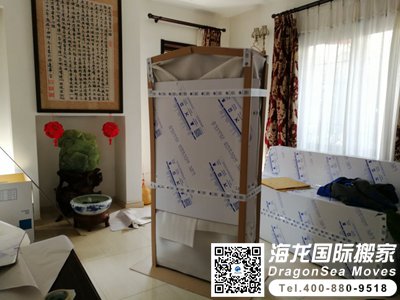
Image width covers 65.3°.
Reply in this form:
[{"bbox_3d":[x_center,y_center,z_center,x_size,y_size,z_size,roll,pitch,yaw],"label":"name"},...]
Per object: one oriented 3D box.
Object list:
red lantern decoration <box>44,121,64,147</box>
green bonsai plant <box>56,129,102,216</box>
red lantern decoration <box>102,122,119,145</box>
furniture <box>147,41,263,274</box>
[{"bbox_3d":[-1.740,-0.197,3.730,0.215,0.310,0.200,-3,8,-28],"label":"red lantern decoration"},{"bbox_3d":[-1.424,0.269,3.730,0.500,1.017,0.325,-3,8,-29],"label":"green bonsai plant"},{"bbox_3d":[-1.158,-0.211,4.039,0.205,0.295,0.200,-3,8,-28],"label":"red lantern decoration"},{"bbox_3d":[0.068,0.121,2.443,0.750,1.669,0.444,4,8,27],"label":"furniture"}]

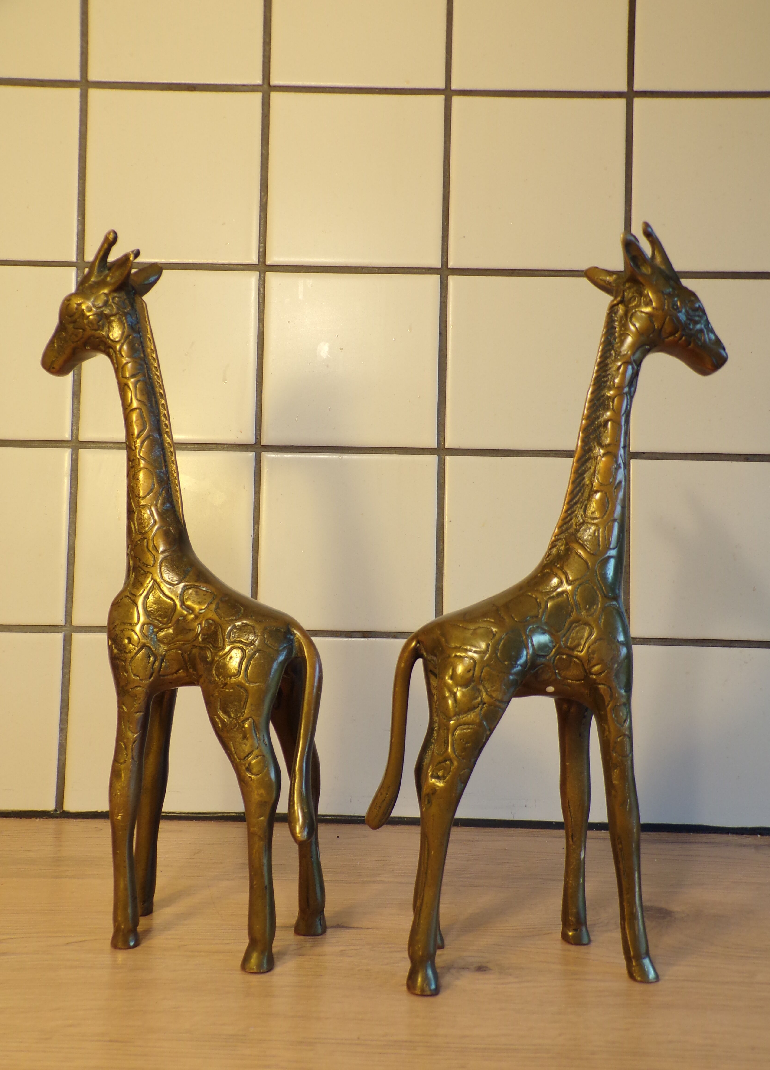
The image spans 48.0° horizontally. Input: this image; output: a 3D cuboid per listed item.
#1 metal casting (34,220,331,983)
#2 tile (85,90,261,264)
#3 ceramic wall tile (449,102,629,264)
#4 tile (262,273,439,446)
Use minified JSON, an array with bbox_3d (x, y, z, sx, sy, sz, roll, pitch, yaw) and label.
[{"bbox_3d":[-0.082,0.015,0.342,0.126,0.277,0.048,1,-2,15],"label":"metal casting"},{"bbox_3d":[-0.121,-0.206,0.501,0.100,0.100,0.007,1,-2,0],"label":"tile"},{"bbox_3d":[0.087,-0.202,0.500,0.100,0.100,0.007,1,-2,0],"label":"ceramic wall tile"},{"bbox_3d":[-0.019,-0.100,0.497,0.100,0.100,0.007,1,-2,0],"label":"tile"}]

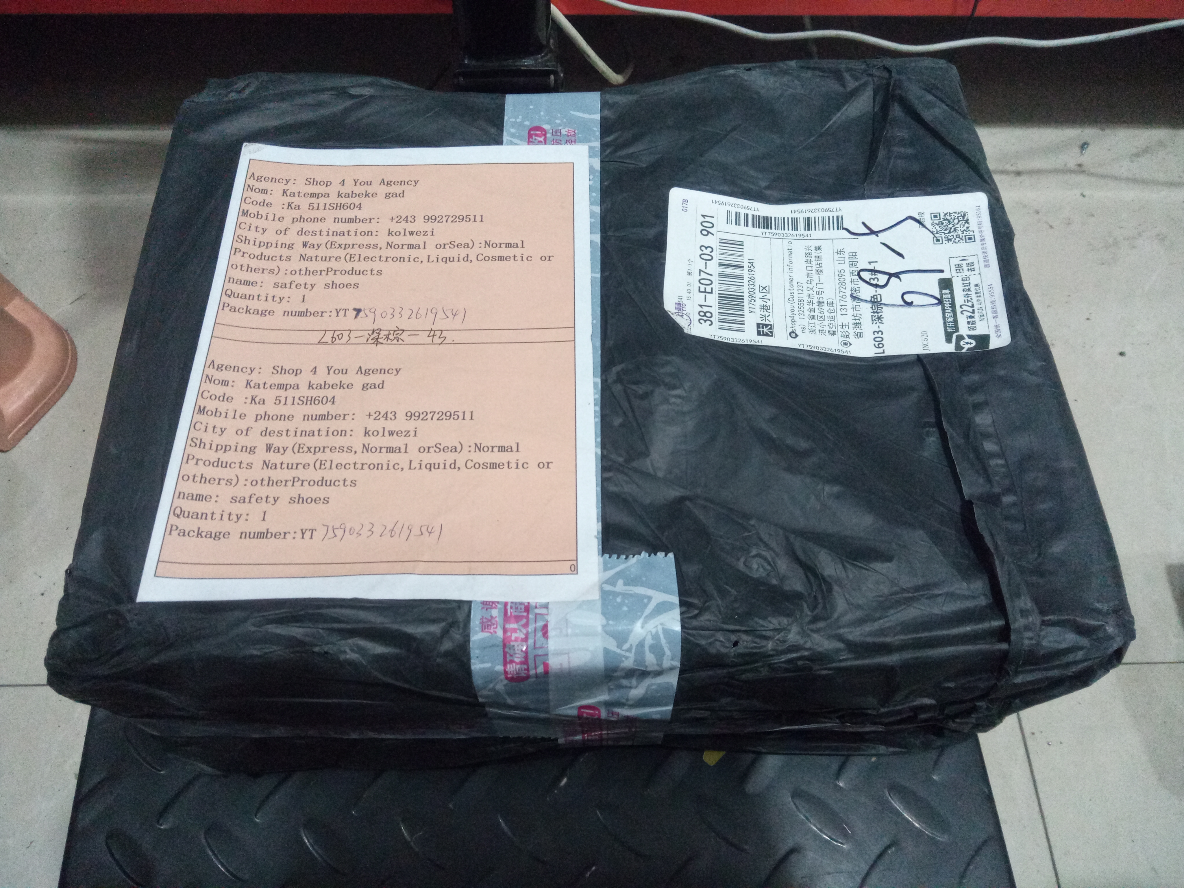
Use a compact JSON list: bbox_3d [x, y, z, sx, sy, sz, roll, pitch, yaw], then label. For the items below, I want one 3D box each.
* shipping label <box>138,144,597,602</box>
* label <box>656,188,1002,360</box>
[{"bbox_3d":[-0.073,-0.039,0.363,0.148,0.004,0.210,0,59,-2],"label":"shipping label"},{"bbox_3d":[0.094,-0.071,0.379,0.130,0.007,0.077,2,60,5],"label":"label"}]

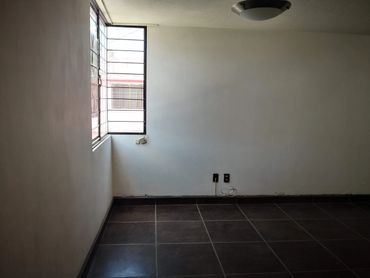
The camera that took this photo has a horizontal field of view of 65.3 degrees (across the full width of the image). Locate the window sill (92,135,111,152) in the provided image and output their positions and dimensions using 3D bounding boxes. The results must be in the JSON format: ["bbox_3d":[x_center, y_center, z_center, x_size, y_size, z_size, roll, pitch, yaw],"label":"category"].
[{"bbox_3d":[-0.924,0.035,3.177,0.080,0.040,1.170,1,7,-6],"label":"window sill"}]

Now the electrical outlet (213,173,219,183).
[{"bbox_3d":[0.422,0.536,3.962,0.072,0.116,0.012,1,7,-6],"label":"electrical outlet"}]

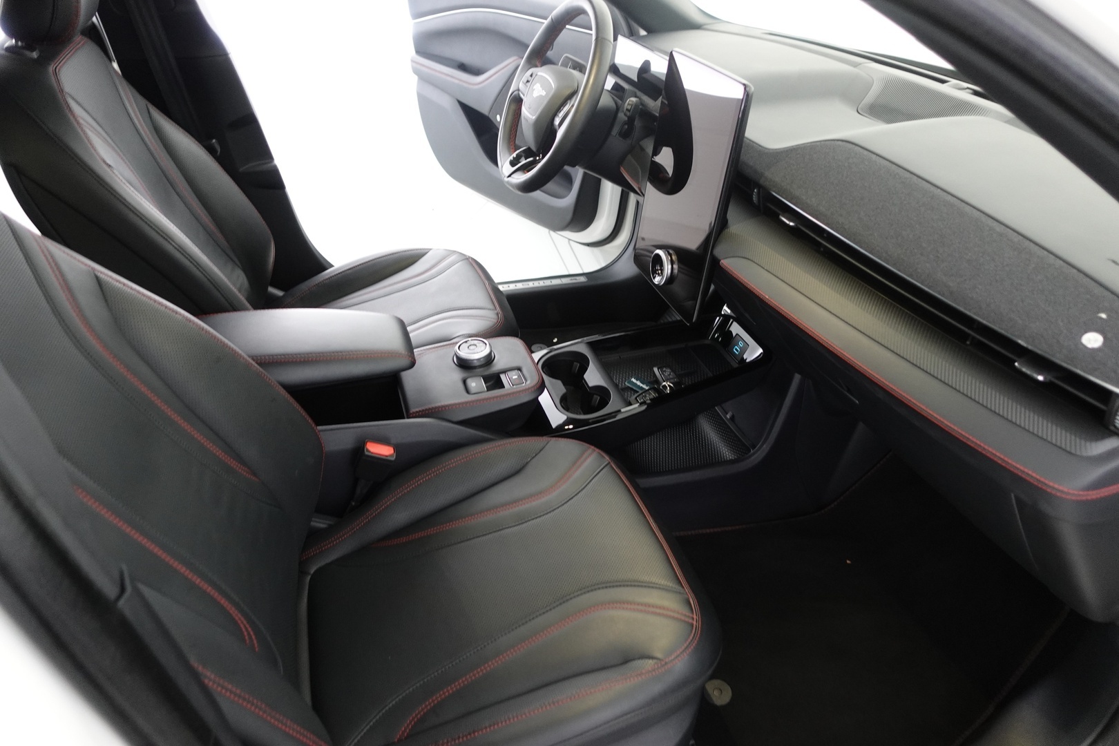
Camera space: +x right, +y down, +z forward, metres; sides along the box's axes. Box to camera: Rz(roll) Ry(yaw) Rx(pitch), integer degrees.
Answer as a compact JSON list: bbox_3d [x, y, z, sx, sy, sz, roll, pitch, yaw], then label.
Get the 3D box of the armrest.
[{"bbox_3d":[-0.399,-0.033,1.091,0.345,0.065,0.175,-4,34,-17],"label":"armrest"}]

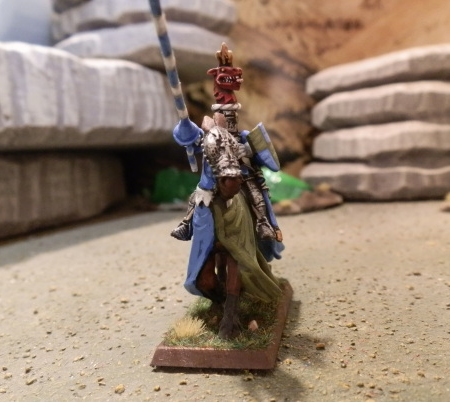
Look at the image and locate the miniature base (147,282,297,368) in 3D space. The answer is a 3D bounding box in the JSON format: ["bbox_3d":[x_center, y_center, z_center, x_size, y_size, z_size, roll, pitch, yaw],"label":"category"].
[{"bbox_3d":[0.003,0.029,0.109,0.025,0.004,0.050,-3,4,13],"label":"miniature base"}]

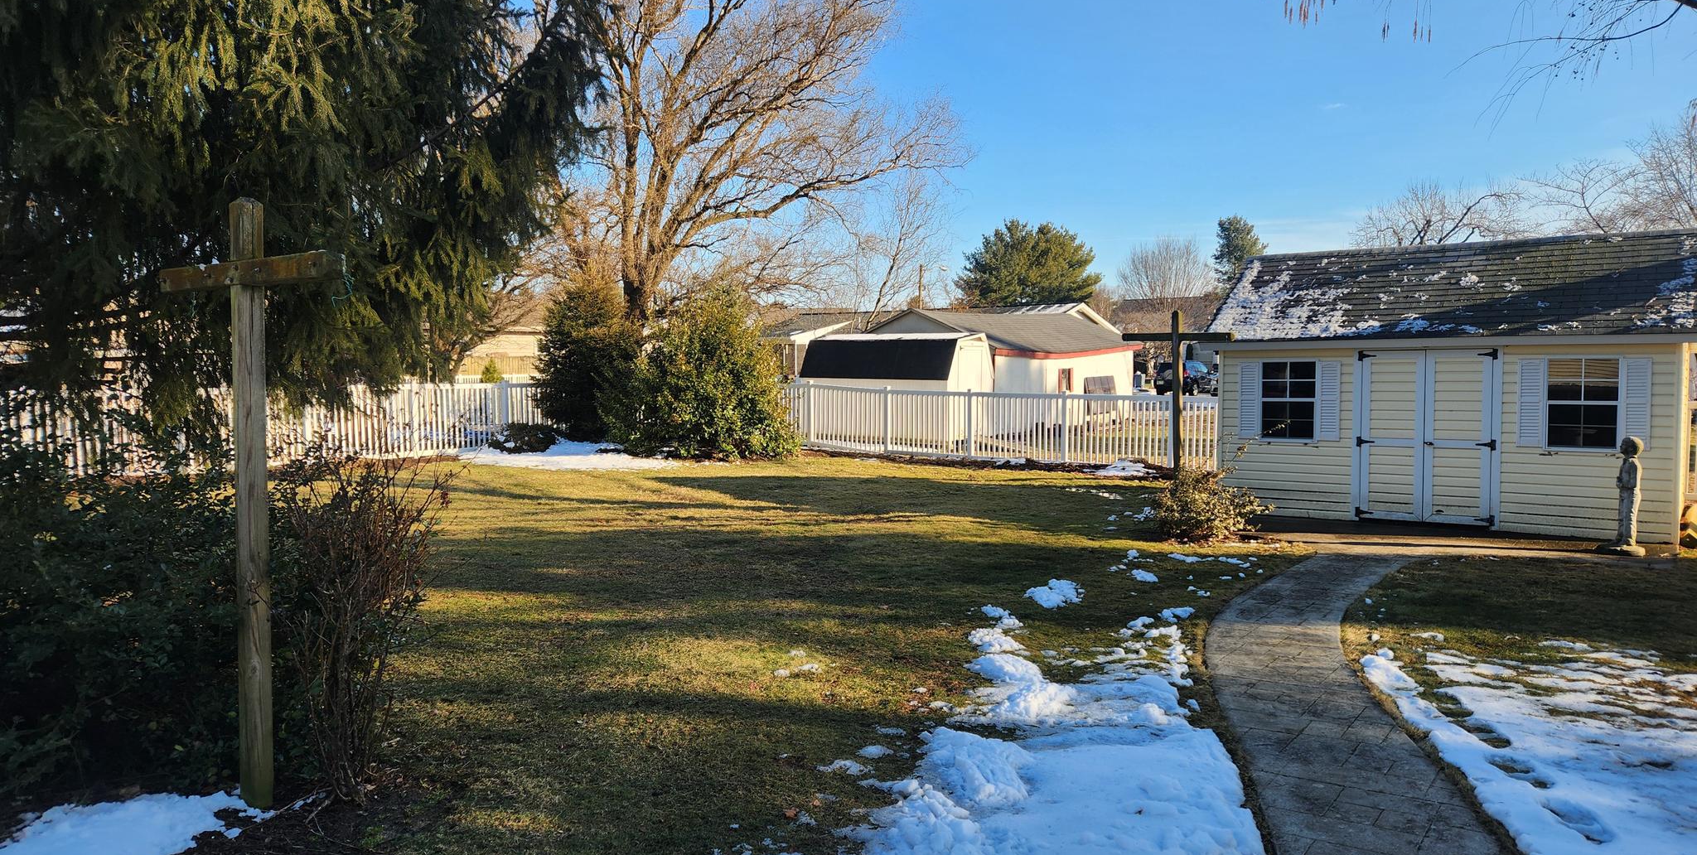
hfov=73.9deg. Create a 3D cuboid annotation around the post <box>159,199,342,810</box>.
[{"bbox_3d":[-2.336,0.298,4.418,1.230,2.380,0.130,2,3,37],"label":"post"}]

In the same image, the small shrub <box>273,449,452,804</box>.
[{"bbox_3d":[-1.920,0.767,4.420,0.720,1.340,0.700,-1,3,-23],"label":"small shrub"}]

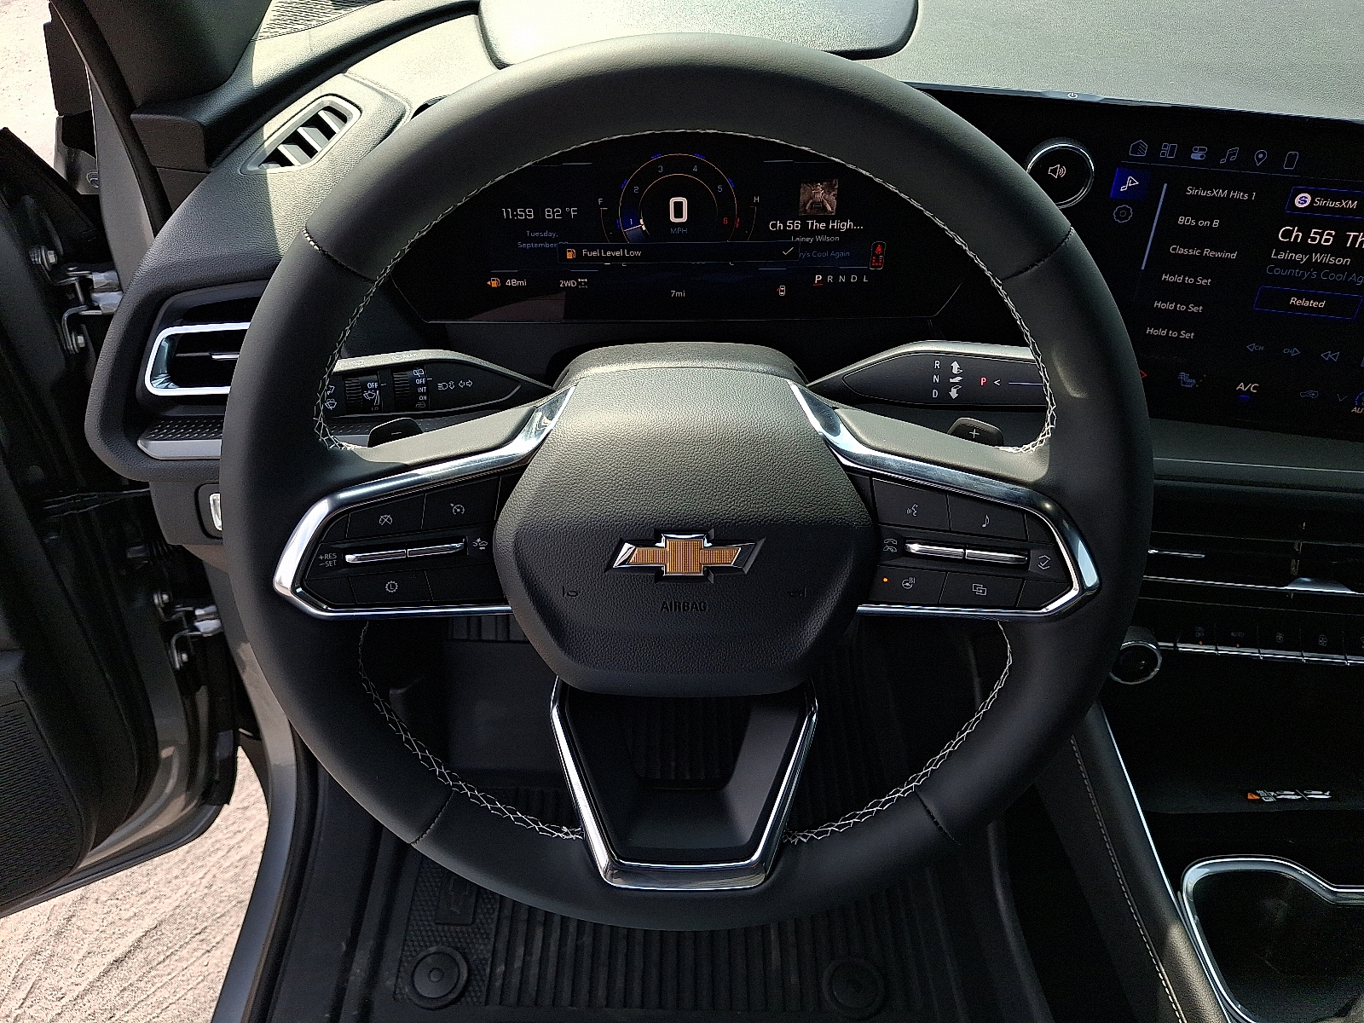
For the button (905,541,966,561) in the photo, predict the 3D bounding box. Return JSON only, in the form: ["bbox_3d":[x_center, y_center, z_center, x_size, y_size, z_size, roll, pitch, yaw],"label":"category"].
[{"bbox_3d":[0.105,0.016,0.411,0.024,0.004,0.007,7,18,4],"label":"button"}]

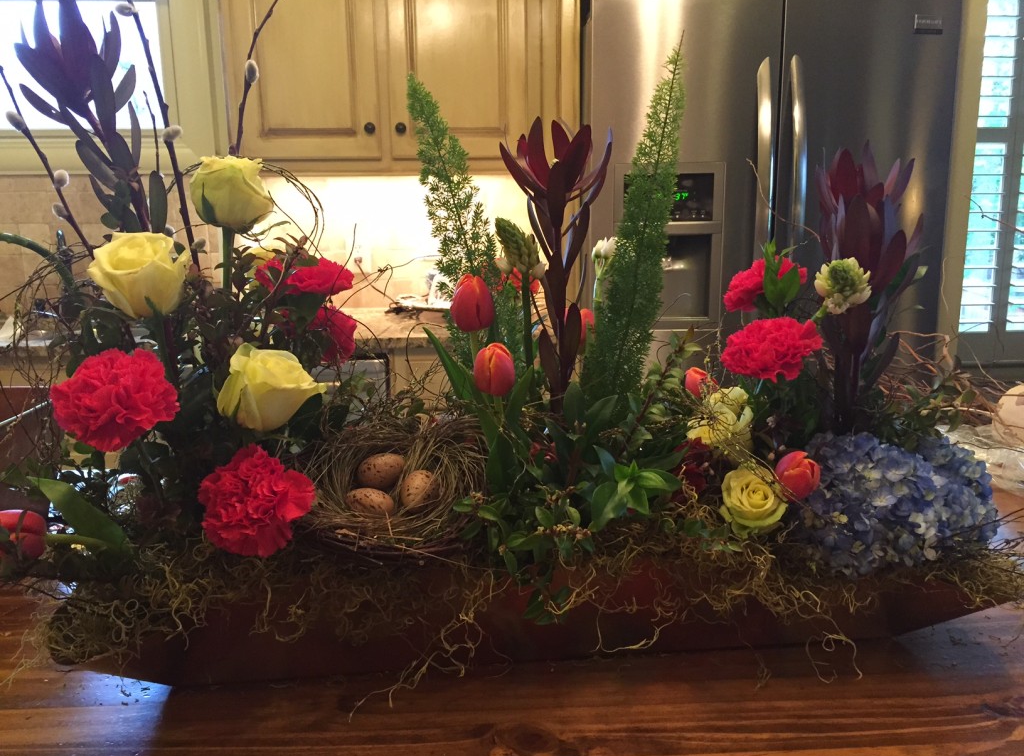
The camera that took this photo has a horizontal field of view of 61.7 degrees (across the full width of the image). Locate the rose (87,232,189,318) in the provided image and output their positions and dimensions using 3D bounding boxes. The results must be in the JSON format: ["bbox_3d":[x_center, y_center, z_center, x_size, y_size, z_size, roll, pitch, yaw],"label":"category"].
[{"bbox_3d":[-0.234,-0.064,0.535,0.062,0.052,0.062,-7,19,0],"label":"rose"}]

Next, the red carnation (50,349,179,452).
[{"bbox_3d":[-0.264,0.015,0.570,0.080,0.064,0.066,-6,12,-25],"label":"red carnation"}]

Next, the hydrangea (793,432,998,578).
[{"bbox_3d":[0.299,0.097,0.670,0.150,0.102,0.130,4,12,25],"label":"hydrangea"}]

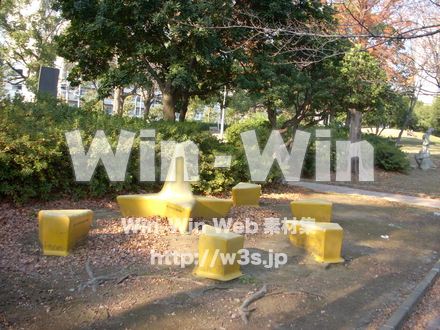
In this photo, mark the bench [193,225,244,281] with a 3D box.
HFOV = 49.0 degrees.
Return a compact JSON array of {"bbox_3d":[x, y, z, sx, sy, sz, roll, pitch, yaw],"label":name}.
[{"bbox_3d":[0.020,0.950,5.394,0.469,0.400,0.691,4,4,3],"label":"bench"}]

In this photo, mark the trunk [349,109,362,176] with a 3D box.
[{"bbox_3d":[5.001,-0.829,17.800,0.420,2.500,0.420,4,4,0],"label":"trunk"}]

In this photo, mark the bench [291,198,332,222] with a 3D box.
[{"bbox_3d":[1.564,0.822,8.221,0.691,0.400,0.469,4,4,9],"label":"bench"}]

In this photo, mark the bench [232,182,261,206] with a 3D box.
[{"bbox_3d":[0.530,0.645,10.130,0.610,0.420,0.500,2,4,-19],"label":"bench"}]

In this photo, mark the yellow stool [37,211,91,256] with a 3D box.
[{"bbox_3d":[-1.800,0.763,5.690,0.450,0.420,0.650,4,4,15],"label":"yellow stool"}]

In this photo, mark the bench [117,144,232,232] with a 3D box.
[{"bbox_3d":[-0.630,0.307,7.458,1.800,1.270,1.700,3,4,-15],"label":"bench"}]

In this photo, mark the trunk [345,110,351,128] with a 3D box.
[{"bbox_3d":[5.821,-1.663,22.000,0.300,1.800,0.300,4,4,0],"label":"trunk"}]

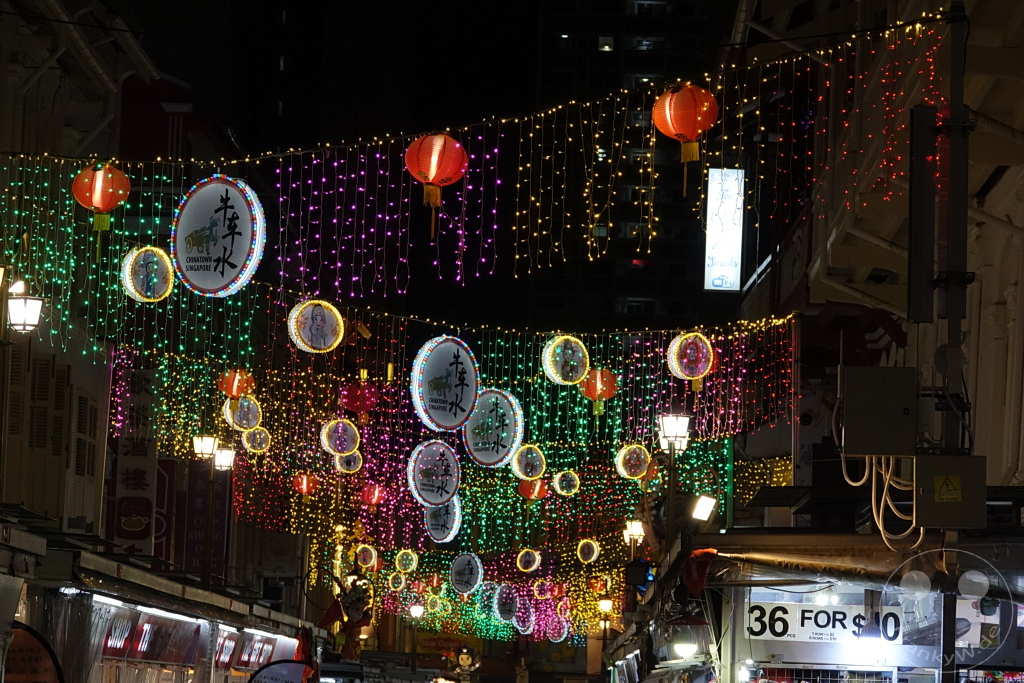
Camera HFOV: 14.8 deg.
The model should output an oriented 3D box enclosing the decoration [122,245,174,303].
[{"bbox_3d":[-3.973,-0.730,43.100,0.600,0.600,0.170,5,-7,-41],"label":"decoration"}]

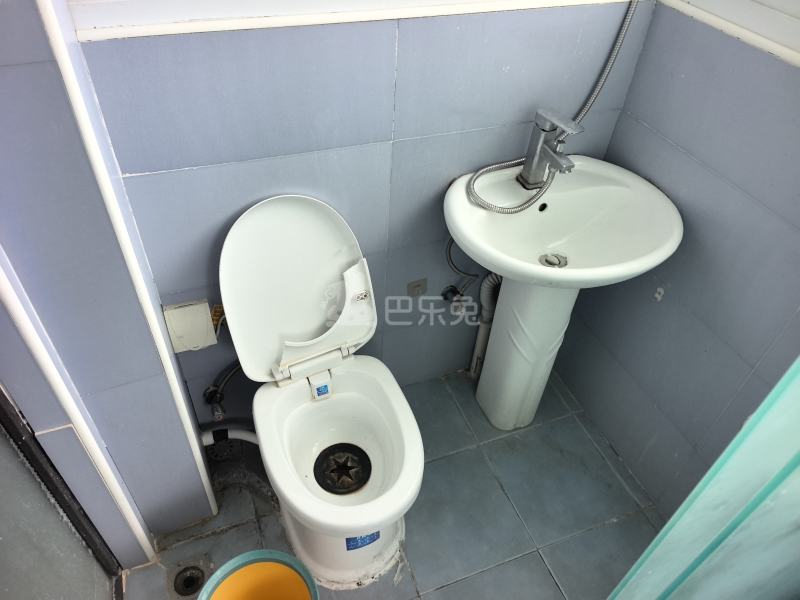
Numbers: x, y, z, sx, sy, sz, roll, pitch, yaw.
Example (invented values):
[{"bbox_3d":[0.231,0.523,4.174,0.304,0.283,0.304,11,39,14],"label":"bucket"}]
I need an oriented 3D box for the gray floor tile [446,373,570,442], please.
[{"bbox_3d":[0.350,0.313,1.814,0.339,0.010,0.267,-13,45,-17],"label":"gray floor tile"}]

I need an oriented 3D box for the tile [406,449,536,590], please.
[{"bbox_3d":[0.147,0.581,1.511,0.332,0.010,0.332,-13,46,-17],"label":"tile"}]

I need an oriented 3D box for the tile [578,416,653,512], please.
[{"bbox_3d":[0.634,0.469,1.668,0.039,0.010,0.335,-13,45,-17],"label":"tile"}]

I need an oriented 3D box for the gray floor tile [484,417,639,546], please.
[{"bbox_3d":[0.456,0.511,1.607,0.332,0.010,0.332,-13,46,-17],"label":"gray floor tile"}]

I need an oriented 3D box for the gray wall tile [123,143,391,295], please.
[{"bbox_3d":[-0.275,-0.176,1.216,0.534,0.306,0.010,-13,46,-17],"label":"gray wall tile"}]

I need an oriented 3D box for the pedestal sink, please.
[{"bbox_3d":[0.342,0.096,1.463,0.540,0.785,0.452,-13,45,-17],"label":"pedestal sink"}]

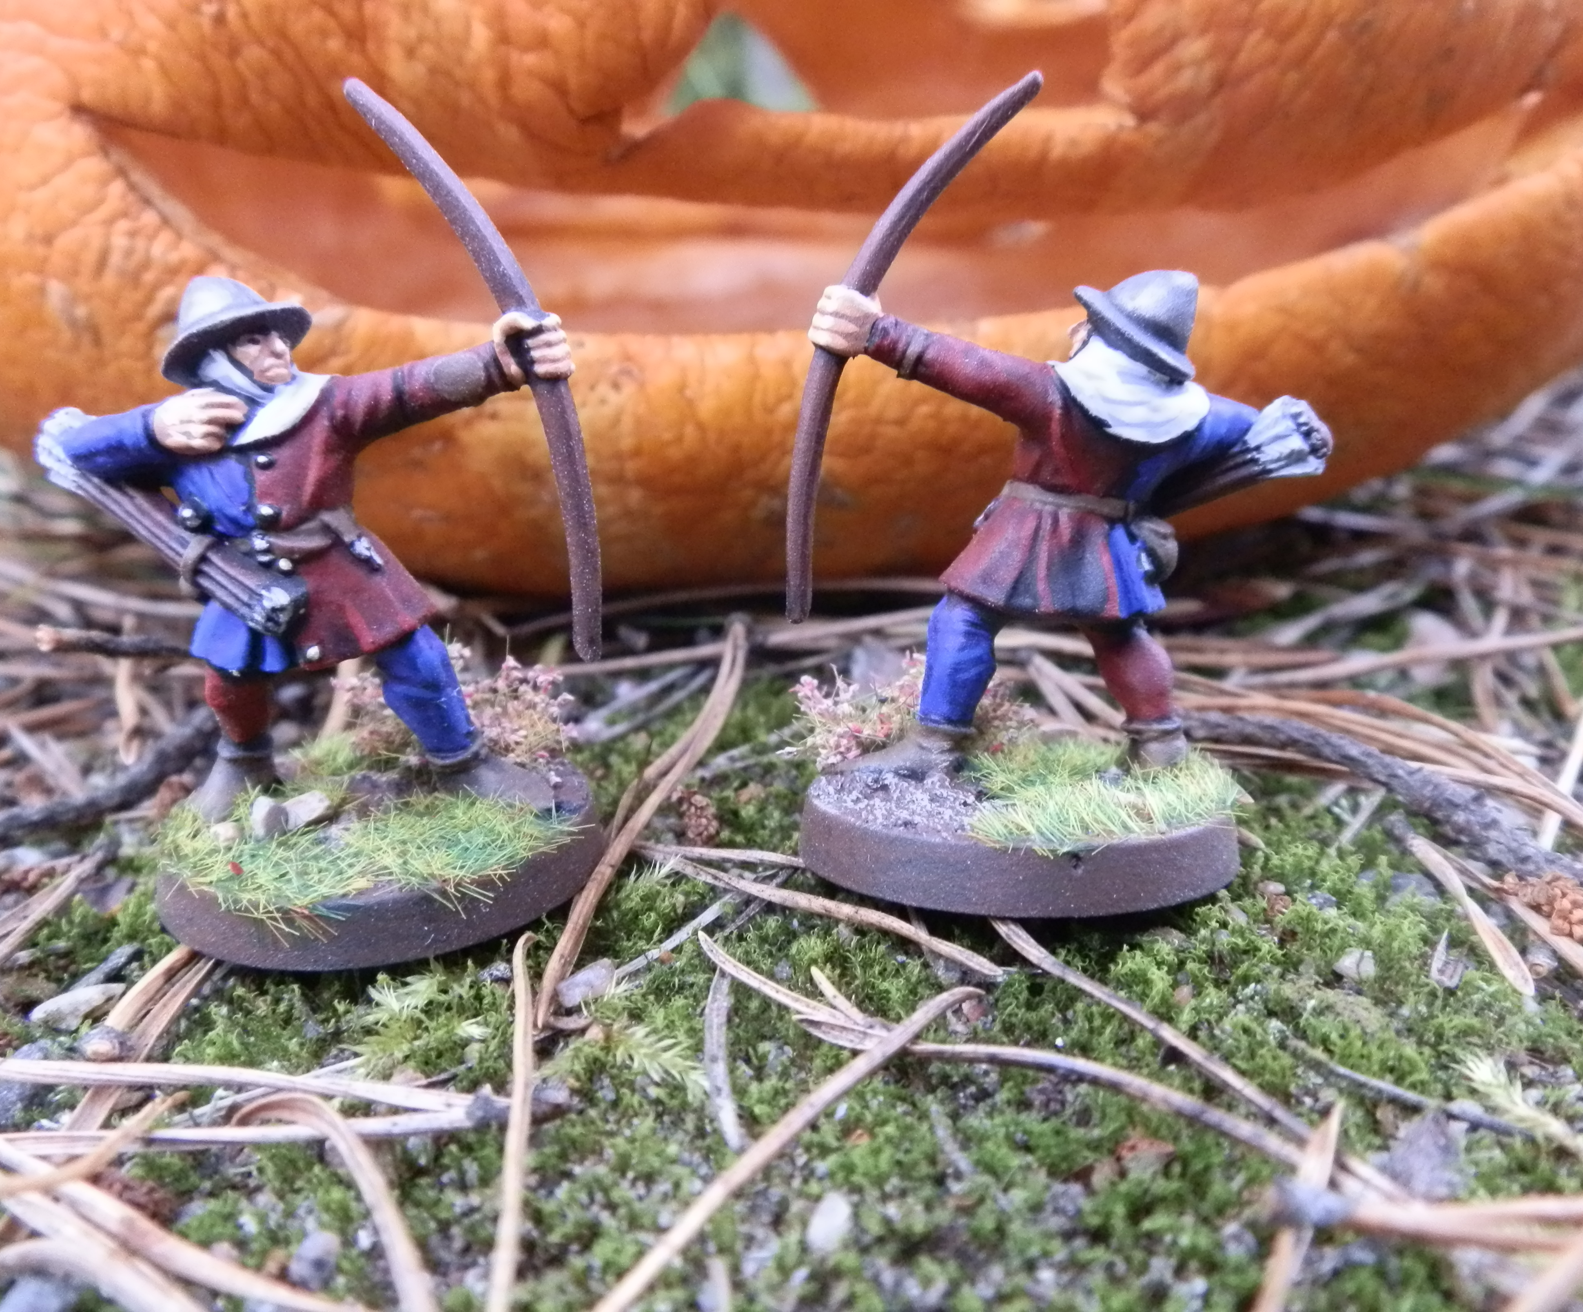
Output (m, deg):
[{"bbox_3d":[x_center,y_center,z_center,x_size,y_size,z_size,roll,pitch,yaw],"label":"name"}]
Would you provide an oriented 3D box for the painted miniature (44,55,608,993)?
[{"bbox_3d":[-0.026,-0.008,0.078,0.031,0.043,0.025,-6,15,-16],"label":"painted miniature"}]

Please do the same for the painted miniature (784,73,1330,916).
[{"bbox_3d":[0.015,-0.010,0.079,0.031,0.043,0.025,-4,11,-16],"label":"painted miniature"}]

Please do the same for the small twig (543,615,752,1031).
[{"bbox_3d":[-0.008,0.007,0.094,0.004,0.003,0.065,0,17,6],"label":"small twig"}]

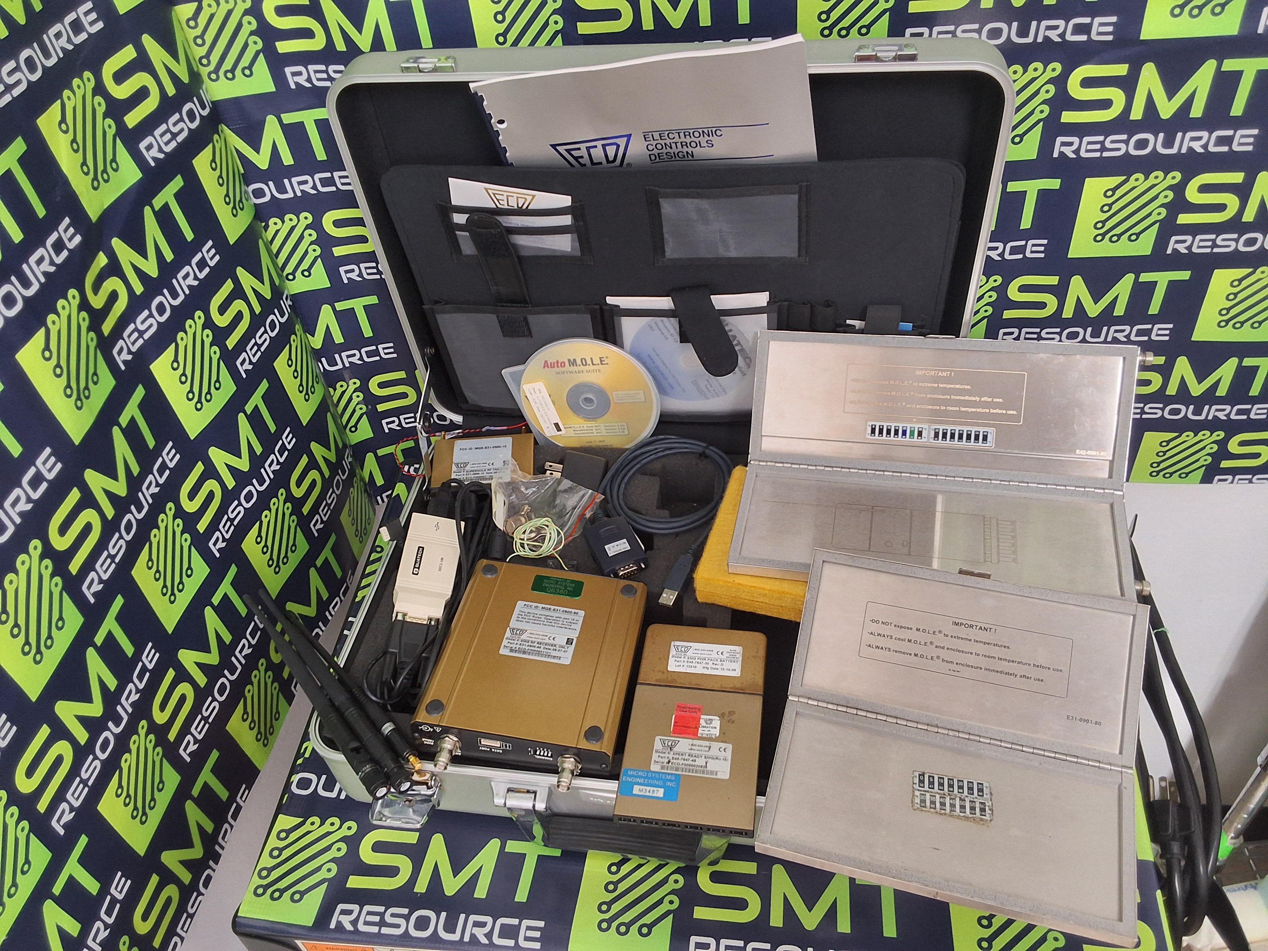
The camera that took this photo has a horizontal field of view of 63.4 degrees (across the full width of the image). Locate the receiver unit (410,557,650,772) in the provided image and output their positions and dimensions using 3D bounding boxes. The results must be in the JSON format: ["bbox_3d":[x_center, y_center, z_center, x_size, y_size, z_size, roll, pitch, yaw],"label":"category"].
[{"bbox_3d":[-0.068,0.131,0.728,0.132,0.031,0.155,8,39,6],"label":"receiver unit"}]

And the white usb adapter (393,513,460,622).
[{"bbox_3d":[-0.154,0.074,0.768,0.040,0.022,0.098,9,43,-7],"label":"white usb adapter"}]

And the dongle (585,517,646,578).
[{"bbox_3d":[-0.013,0.059,0.799,0.035,0.015,0.053,-18,45,-11],"label":"dongle"}]

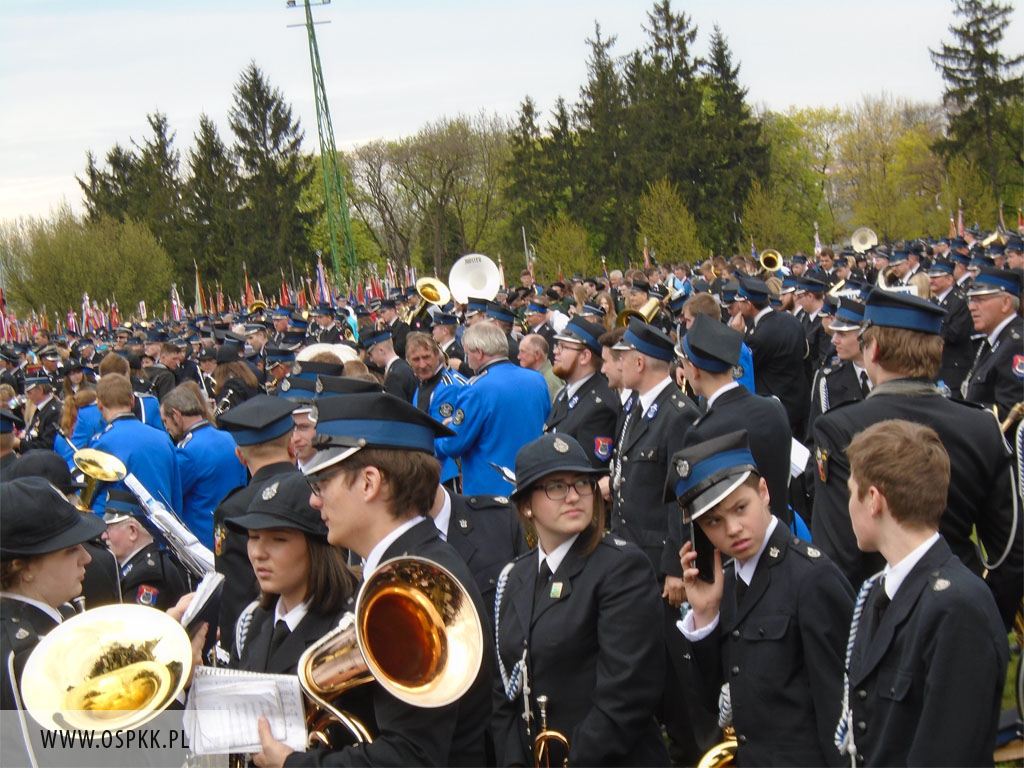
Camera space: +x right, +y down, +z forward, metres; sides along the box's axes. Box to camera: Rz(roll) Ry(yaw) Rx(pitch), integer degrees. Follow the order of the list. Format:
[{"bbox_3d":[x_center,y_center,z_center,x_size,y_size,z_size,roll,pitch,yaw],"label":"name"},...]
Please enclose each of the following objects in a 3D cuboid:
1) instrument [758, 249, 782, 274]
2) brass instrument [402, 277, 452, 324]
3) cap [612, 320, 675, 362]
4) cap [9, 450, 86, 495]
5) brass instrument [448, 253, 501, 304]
[{"bbox_3d":[3.208,-1.502,29.000,0.310,0.360,0.340,-7,-8,-7],"label":"instrument"},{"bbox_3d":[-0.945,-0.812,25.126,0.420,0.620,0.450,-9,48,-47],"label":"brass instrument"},{"bbox_3d":[0.535,-0.177,9.500,0.280,0.140,0.245,12,9,19],"label":"cap"},{"bbox_3d":[-1.423,0.275,7.100,0.255,0.142,0.225,-6,3,6],"label":"cap"},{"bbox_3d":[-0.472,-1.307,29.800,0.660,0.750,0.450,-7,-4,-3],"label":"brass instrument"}]

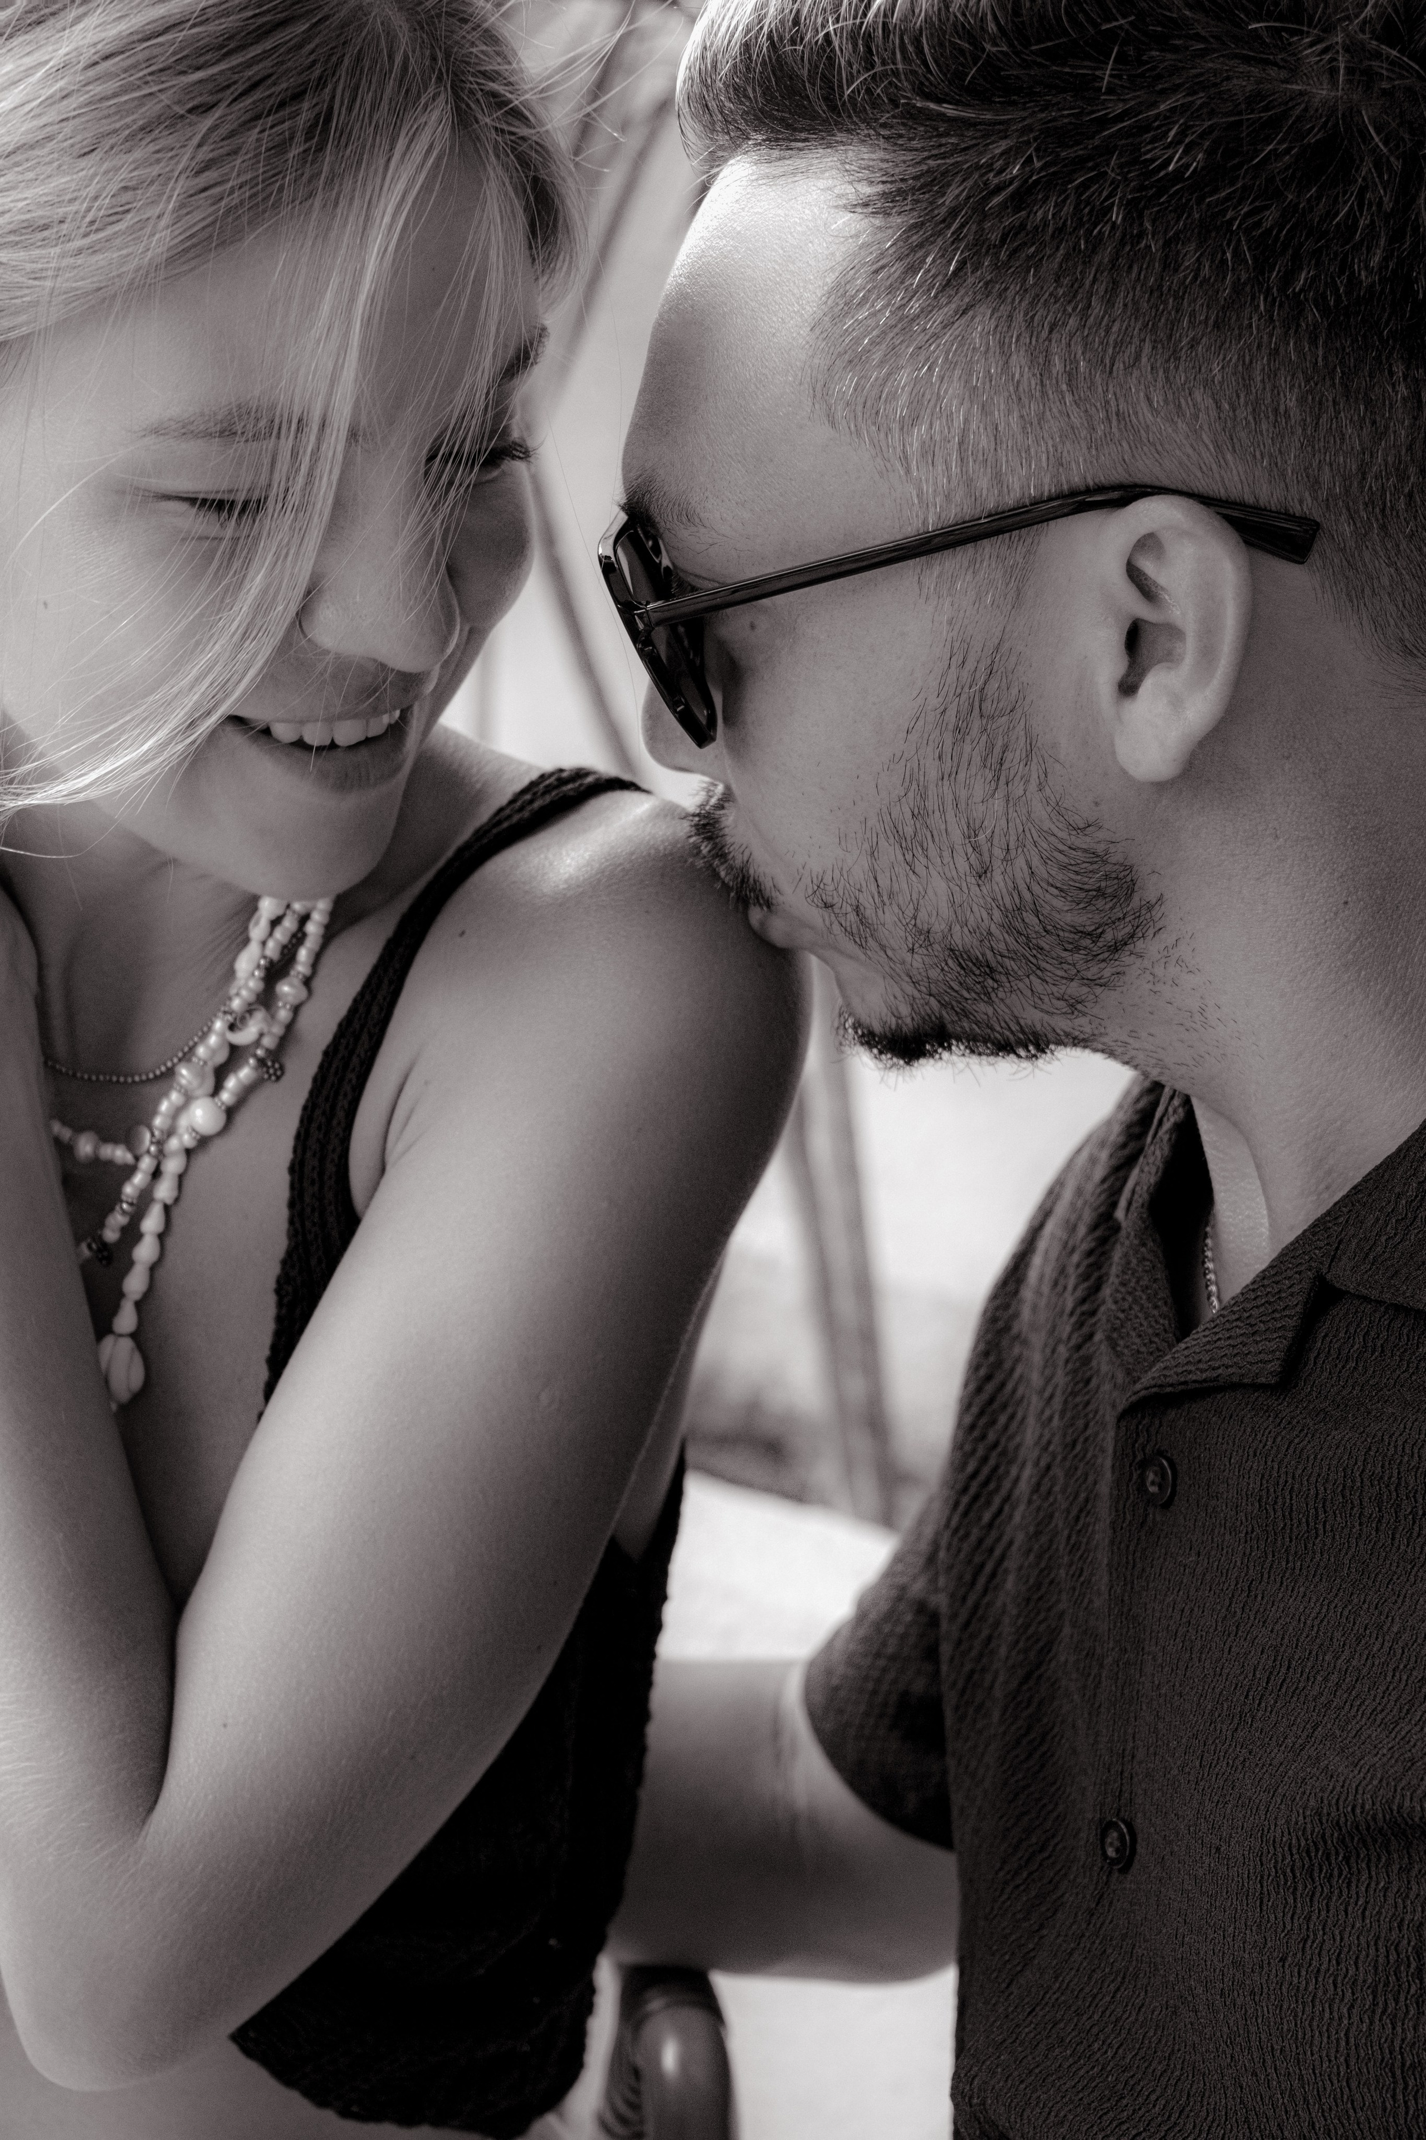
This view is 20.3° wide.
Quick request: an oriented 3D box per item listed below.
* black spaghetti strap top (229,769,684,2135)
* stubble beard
[{"bbox_3d":[-0.148,0.092,1.065,0.300,0.360,0.220,10,6,43],"label":"black spaghetti strap top"},{"bbox_3d":[0.057,-0.048,0.920,0.108,0.100,0.135,-20,-2,16],"label":"stubble beard"}]

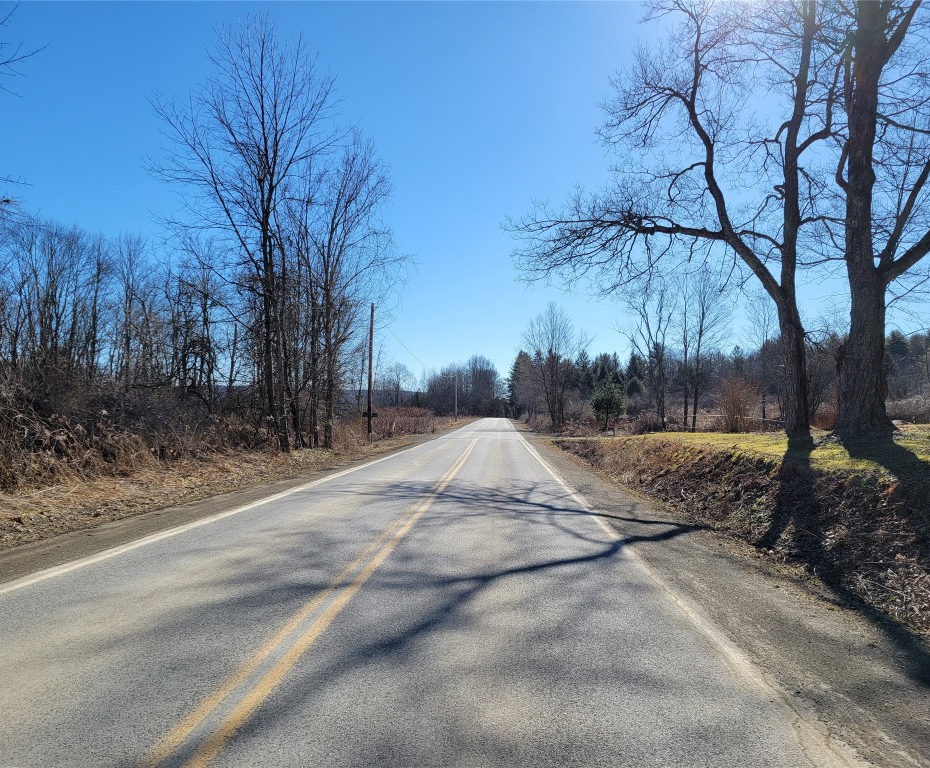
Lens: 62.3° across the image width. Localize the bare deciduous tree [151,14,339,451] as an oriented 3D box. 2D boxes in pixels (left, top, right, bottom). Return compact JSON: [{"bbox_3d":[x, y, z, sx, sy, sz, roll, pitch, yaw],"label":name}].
[{"bbox_3d":[-10.595,-7.367,36.855,9.060,21.140,8.200,0,-2,0],"label":"bare deciduous tree"}]

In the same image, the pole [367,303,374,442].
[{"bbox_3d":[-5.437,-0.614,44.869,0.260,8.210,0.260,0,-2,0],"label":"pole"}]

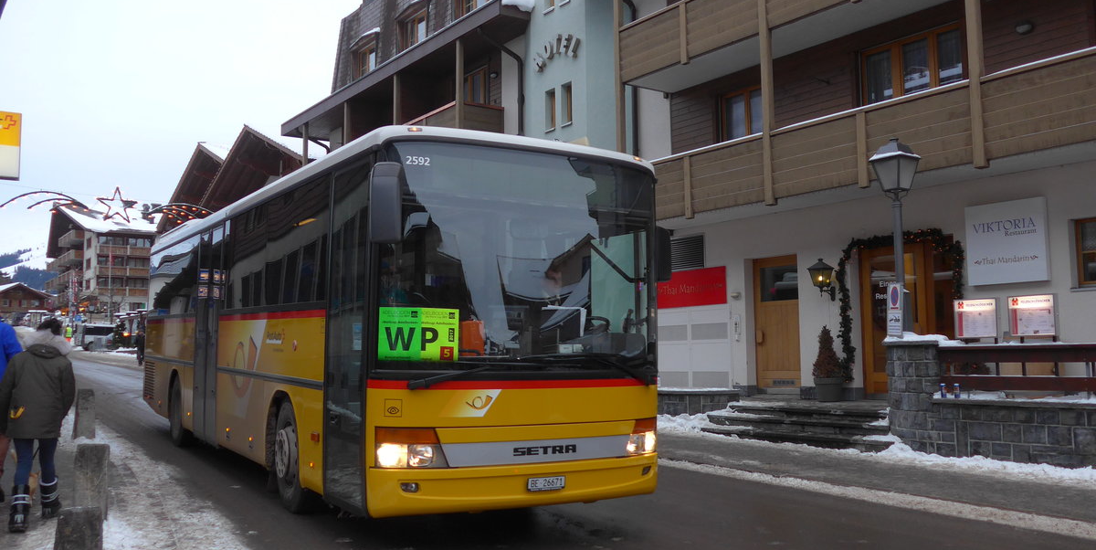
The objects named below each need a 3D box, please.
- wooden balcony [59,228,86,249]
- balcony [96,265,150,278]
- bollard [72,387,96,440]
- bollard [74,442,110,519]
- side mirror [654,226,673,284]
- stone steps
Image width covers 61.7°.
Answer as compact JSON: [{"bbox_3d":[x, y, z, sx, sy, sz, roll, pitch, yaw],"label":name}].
[{"bbox_3d":[-67.204,-4.969,129.583,1.350,1.200,10.500,3,-6,-37],"label":"wooden balcony"},{"bbox_3d":[-54.954,-0.396,119.786,7.600,1.350,1.300,3,-6,-37],"label":"balcony"},{"bbox_3d":[-5.889,1.772,11.675,0.250,0.640,0.160,1,-5,-20],"label":"bollard"},{"bbox_3d":[-3.489,1.569,7.016,0.250,0.575,0.150,2,-6,-28],"label":"bollard"},{"bbox_3d":[0.998,-0.178,7.966,0.220,0.480,0.150,4,-5,-31],"label":"side mirror"},{"bbox_3d":[3.522,2.038,12.469,0.850,0.440,3.050,3,-6,-37],"label":"stone steps"}]

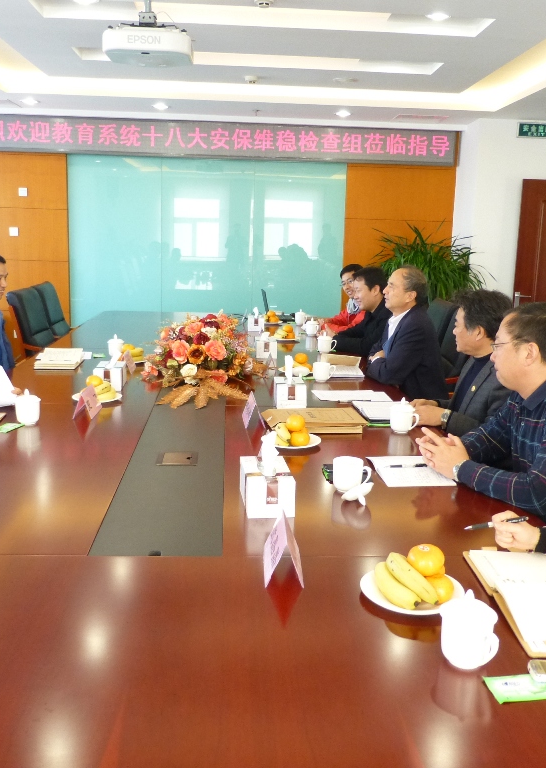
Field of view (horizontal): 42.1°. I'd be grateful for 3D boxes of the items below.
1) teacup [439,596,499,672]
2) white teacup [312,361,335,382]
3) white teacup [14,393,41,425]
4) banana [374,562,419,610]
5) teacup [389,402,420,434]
[{"bbox_3d":[0.348,0.428,1.254,0.093,0.135,0.111,-9,16,-42],"label":"teacup"},{"bbox_3d":[0.267,-0.061,3.681,0.114,0.094,0.086,1,12,-4],"label":"white teacup"},{"bbox_3d":[-0.935,0.083,2.693,0.096,0.131,0.110,-3,12,-19],"label":"white teacup"},{"bbox_3d":[0.254,0.418,1.467,0.050,0.040,0.168,-2,12,-16],"label":"banana"},{"bbox_3d":[0.500,0.116,2.709,0.110,0.131,0.096,1,11,-4],"label":"teacup"}]

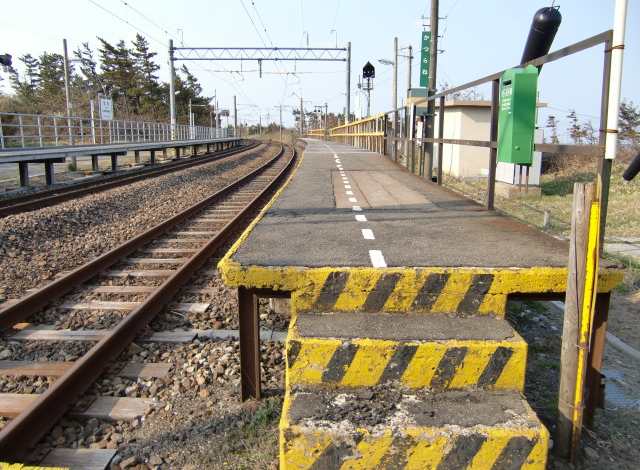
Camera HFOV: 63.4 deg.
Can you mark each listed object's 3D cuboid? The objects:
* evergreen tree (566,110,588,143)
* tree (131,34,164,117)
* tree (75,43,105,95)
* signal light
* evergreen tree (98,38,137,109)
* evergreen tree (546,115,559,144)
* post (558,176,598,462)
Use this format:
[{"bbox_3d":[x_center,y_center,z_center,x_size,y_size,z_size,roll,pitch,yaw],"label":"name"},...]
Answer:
[{"bbox_3d":[21.922,-9.099,44.074,1.873,3.085,1.873,0,11,0],"label":"evergreen tree"},{"bbox_3d":[-19.901,-17.674,59.726,3.923,10.555,3.923,0,11,0],"label":"tree"},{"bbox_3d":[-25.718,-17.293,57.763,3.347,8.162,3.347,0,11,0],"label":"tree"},{"bbox_3d":[3.015,-10.065,31.662,0.758,1.021,0.400,0,11,0],"label":"signal light"},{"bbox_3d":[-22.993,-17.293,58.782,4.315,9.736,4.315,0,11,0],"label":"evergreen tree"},{"bbox_3d":[21.136,-9.446,47.062,1.091,2.763,1.091,0,11,0],"label":"evergreen tree"},{"bbox_3d":[1.369,0.501,2.766,0.120,1.561,0.120,-2,11,0],"label":"post"}]

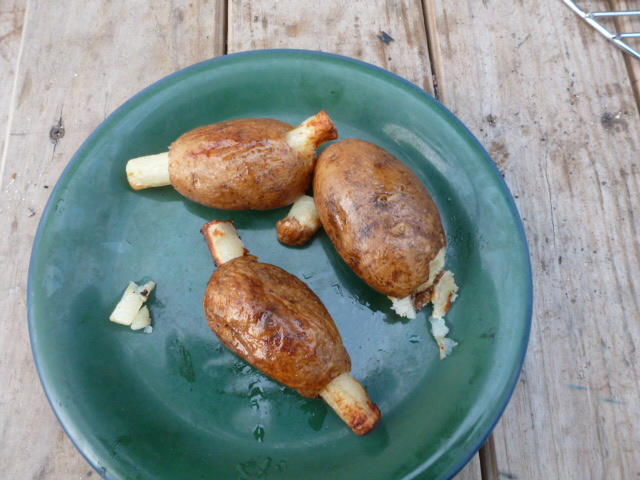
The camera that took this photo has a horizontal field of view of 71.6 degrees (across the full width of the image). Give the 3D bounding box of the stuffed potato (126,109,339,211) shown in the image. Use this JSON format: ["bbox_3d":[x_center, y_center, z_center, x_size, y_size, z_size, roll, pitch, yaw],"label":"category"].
[{"bbox_3d":[-0.046,-0.041,0.242,0.118,0.048,0.053,-7,74,-4],"label":"stuffed potato"}]

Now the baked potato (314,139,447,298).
[{"bbox_3d":[0.032,-0.012,0.235,0.056,0.049,0.097,-29,77,-10],"label":"baked potato"}]

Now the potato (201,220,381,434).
[{"bbox_3d":[-0.019,0.044,0.221,0.049,0.043,0.131,-41,79,-12],"label":"potato"}]

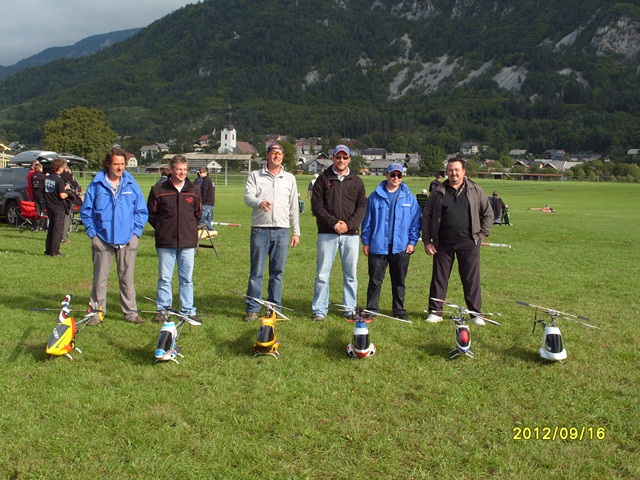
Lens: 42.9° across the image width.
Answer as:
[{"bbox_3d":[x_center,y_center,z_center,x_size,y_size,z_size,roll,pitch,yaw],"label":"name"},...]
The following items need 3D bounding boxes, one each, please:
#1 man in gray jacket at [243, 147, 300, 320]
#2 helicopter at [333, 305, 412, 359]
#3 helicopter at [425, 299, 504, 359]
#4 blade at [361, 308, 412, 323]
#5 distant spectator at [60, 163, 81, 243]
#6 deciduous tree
[{"bbox_3d":[-0.516,-0.090,8.684,0.580,1.870,0.420,0,5,-5],"label":"man in gray jacket"},{"bbox_3d":[0.380,0.792,7.063,0.650,0.390,1.250,0,5,2],"label":"helicopter"},{"bbox_3d":[1.190,0.783,7.042,0.620,0.410,1.250,0,5,6],"label":"helicopter"},{"bbox_3d":[0.535,0.637,6.759,0.060,0.030,0.620,-4,6,-37],"label":"blade"},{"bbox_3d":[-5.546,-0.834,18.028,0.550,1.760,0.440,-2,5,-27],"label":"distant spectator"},{"bbox_3d":[-49.900,-20.098,169.393,15.800,14.800,15.800,-1,5,-16],"label":"deciduous tree"}]

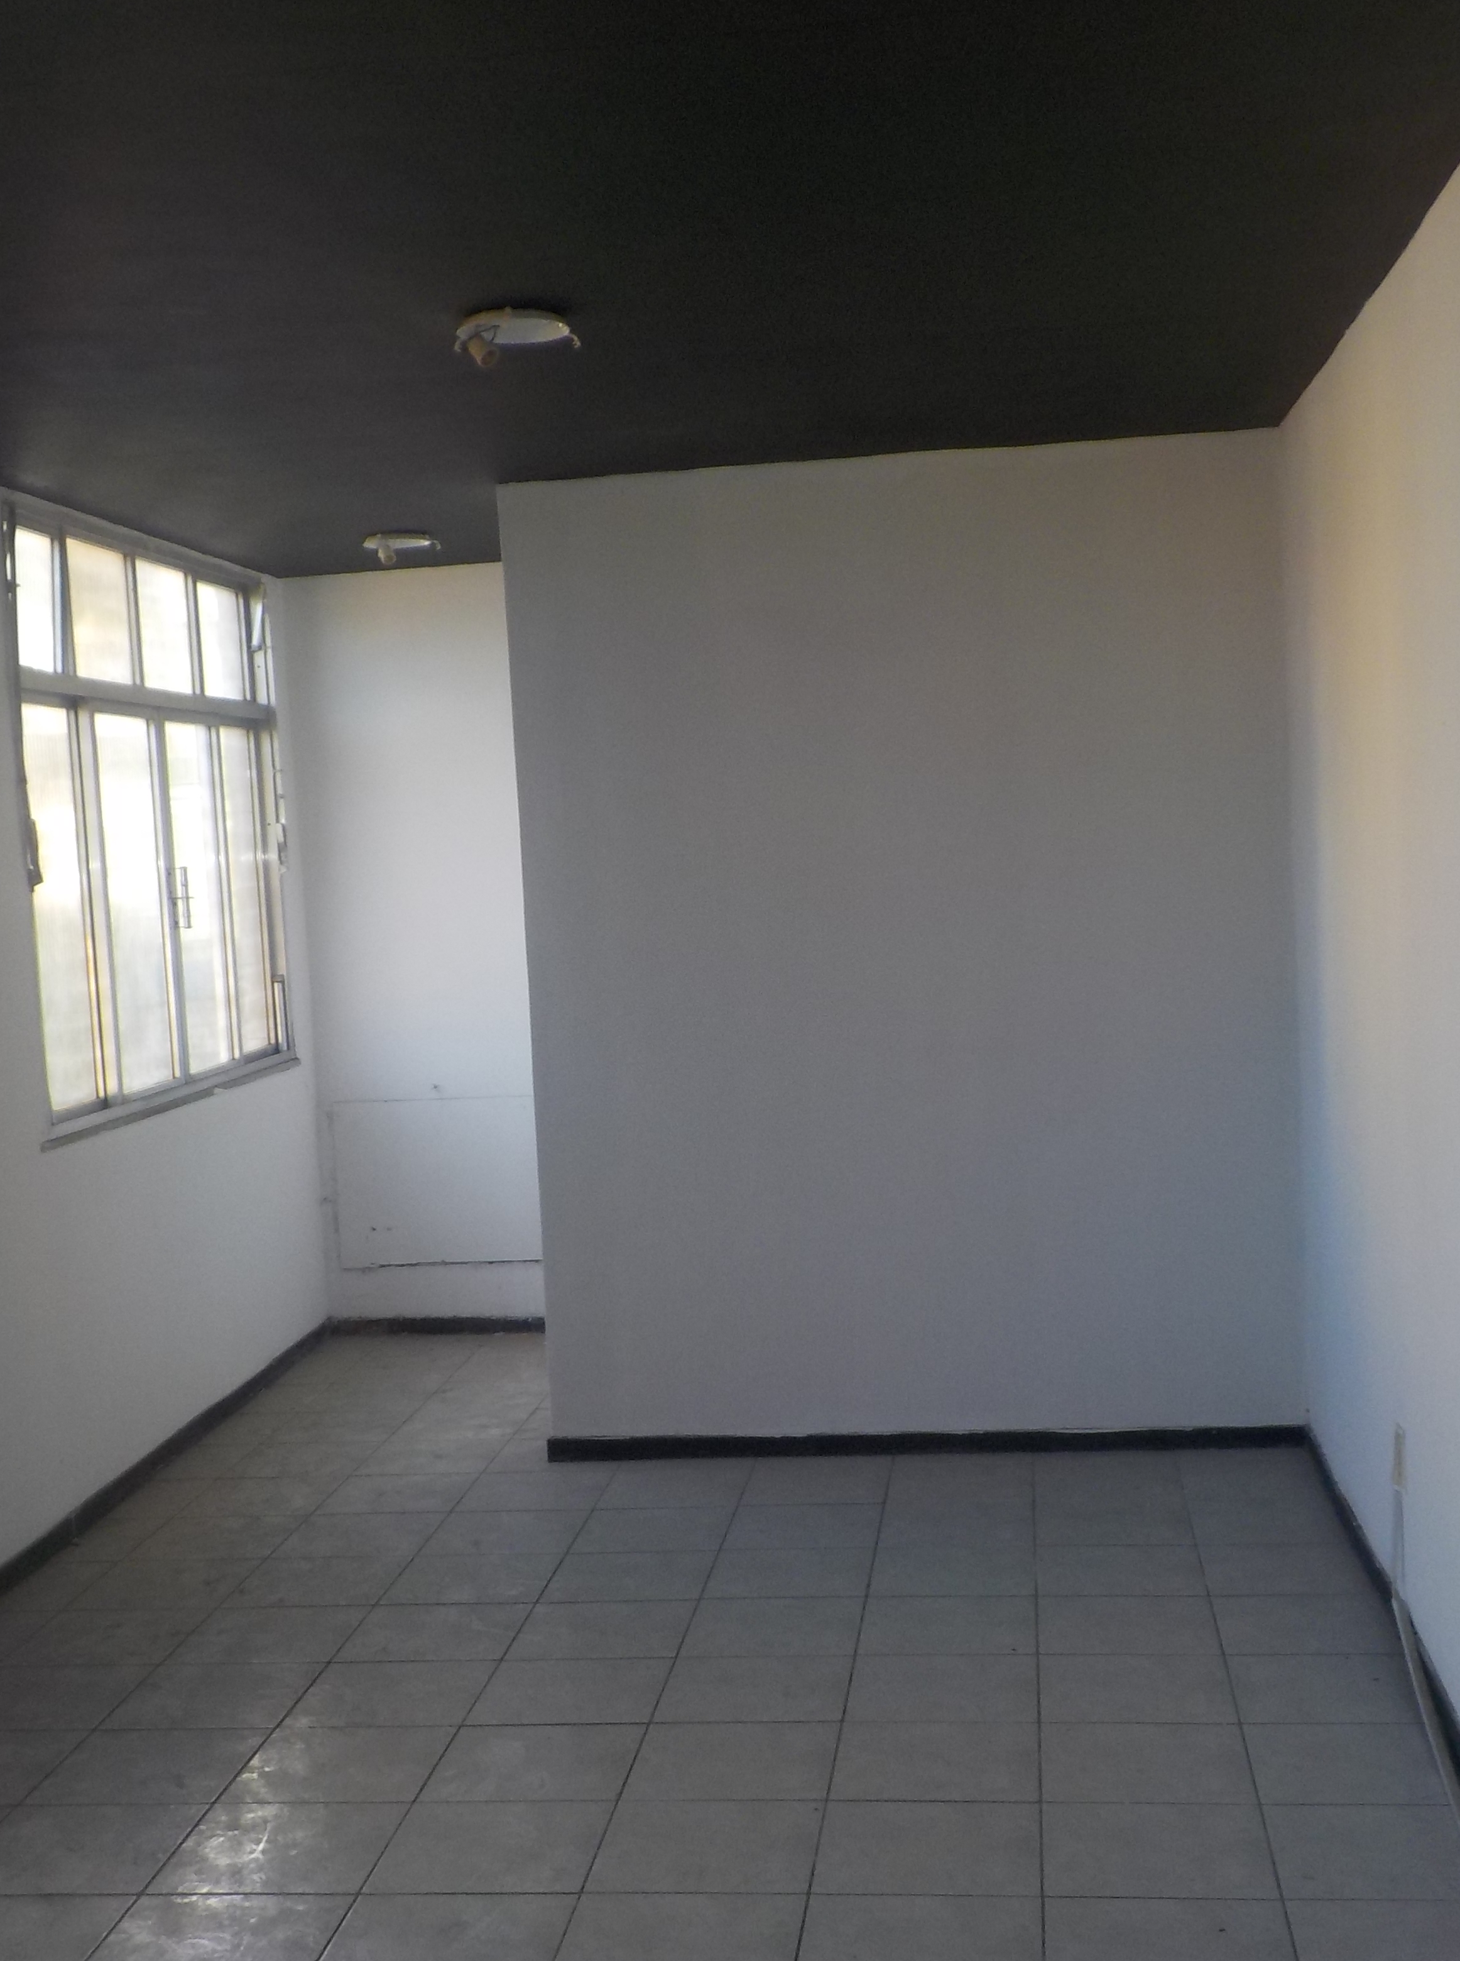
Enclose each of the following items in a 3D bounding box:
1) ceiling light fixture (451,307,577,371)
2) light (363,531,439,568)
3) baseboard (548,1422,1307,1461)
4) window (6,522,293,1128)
[{"bbox_3d":[-0.372,-1.108,3.928,0.205,0.076,0.200,-3,4,7],"label":"ceiling light fixture"},{"bbox_3d":[-0.957,-1.244,6.558,0.205,0.076,0.200,-3,4,7],"label":"light"},{"bbox_3d":[0.481,1.176,5.753,1.920,0.062,0.018,-3,4,7],"label":"baseboard"},{"bbox_3d":[-1.573,-0.432,6.282,0.100,1.468,1.831,-3,4,7],"label":"window"}]

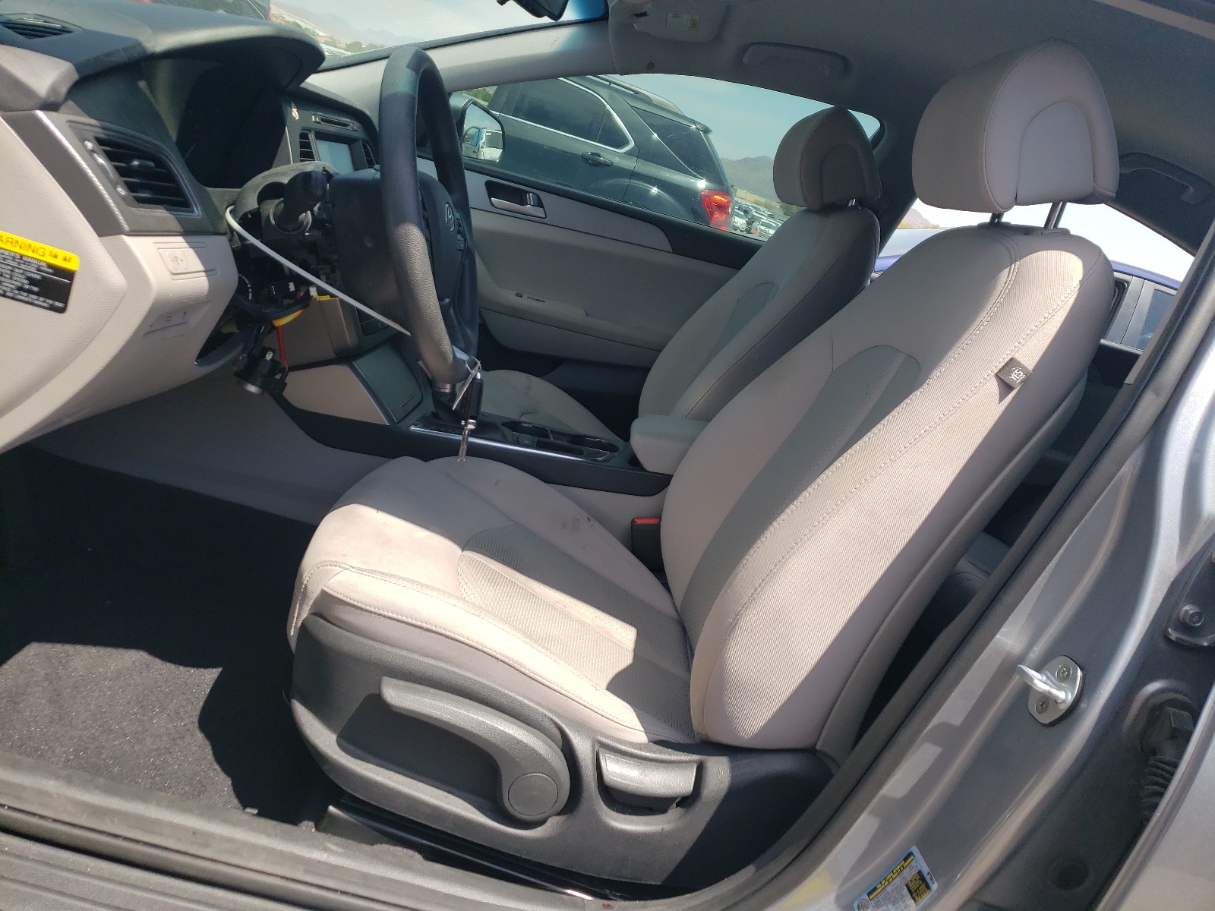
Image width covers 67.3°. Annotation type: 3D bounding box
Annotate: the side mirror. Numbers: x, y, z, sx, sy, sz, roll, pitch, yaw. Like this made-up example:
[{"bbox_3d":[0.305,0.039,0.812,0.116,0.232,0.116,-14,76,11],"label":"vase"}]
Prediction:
[{"bbox_3d":[-0.349,-0.835,2.347,0.100,0.155,0.210,21,18,24],"label":"side mirror"}]

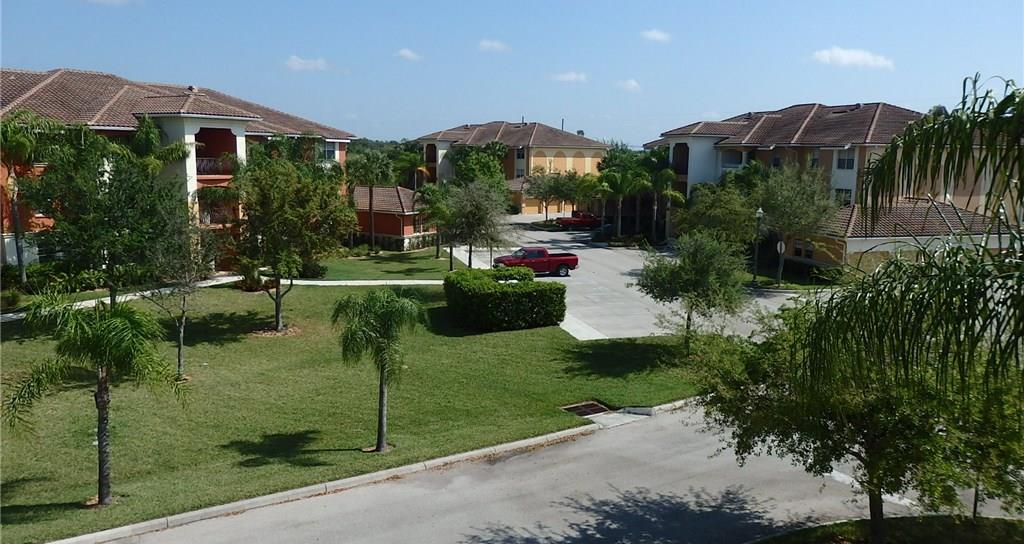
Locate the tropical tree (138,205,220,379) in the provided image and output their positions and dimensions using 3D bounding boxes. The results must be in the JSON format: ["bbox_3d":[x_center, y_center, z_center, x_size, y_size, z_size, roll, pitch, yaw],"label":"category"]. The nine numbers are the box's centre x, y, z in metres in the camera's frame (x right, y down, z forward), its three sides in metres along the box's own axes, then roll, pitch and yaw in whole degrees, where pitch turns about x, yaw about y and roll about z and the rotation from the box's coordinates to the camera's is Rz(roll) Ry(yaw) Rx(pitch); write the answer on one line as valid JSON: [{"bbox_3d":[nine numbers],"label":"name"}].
[{"bbox_3d":[-11.048,0.687,24.665,2.784,5.860,2.784,1,9,0],"label":"tropical tree"}]

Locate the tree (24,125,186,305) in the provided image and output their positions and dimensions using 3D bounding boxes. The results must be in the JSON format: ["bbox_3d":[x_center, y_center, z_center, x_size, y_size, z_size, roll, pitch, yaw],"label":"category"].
[{"bbox_3d":[-18.572,-1.938,34.019,7.047,9.170,6.695,-4,9,-28],"label":"tree"}]

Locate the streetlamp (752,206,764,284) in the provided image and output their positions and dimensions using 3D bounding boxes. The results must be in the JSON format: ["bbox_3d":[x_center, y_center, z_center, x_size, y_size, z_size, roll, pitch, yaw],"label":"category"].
[{"bbox_3d":[15.841,-1.709,47.919,0.500,5.100,0.500,3,8,18],"label":"streetlamp"}]

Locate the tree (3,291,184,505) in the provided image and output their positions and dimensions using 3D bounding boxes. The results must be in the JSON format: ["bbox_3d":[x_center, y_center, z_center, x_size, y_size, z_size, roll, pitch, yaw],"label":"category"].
[{"bbox_3d":[-8.779,2.685,15.663,3.700,4.600,3.700,1,9,0],"label":"tree"}]

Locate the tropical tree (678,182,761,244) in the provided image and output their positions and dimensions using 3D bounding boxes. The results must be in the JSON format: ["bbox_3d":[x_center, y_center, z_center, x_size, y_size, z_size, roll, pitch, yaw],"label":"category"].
[{"bbox_3d":[14.913,-3.320,53.825,5.839,6.630,5.839,2,8,15],"label":"tropical tree"}]

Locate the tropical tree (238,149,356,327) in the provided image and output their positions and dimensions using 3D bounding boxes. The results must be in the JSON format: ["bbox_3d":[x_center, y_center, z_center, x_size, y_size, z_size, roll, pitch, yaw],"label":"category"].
[{"bbox_3d":[-9.377,-1.344,32.300,5.040,7.910,4.890,-2,9,-16],"label":"tropical tree"}]

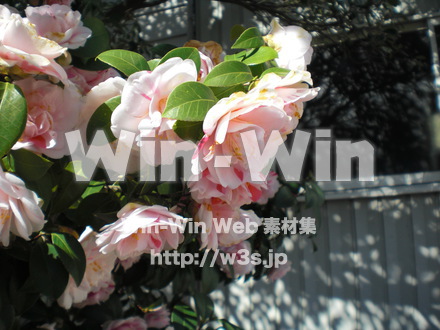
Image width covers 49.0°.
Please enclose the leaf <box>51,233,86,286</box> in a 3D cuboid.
[{"bbox_3d":[-0.180,0.112,0.570,0.038,0.068,0.014,-22,-10,-27],"label":"leaf"}]

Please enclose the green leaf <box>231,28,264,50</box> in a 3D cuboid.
[{"bbox_3d":[0.036,-0.162,0.620,0.047,0.029,0.013,-13,-38,-18],"label":"green leaf"}]

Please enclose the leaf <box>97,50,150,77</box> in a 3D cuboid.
[{"bbox_3d":[-0.113,-0.119,0.570,0.067,0.035,0.014,21,-42,-12],"label":"leaf"}]

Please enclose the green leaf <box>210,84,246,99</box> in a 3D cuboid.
[{"bbox_3d":[0.009,-0.089,0.590,0.058,0.013,0.032,-25,42,-18],"label":"green leaf"}]

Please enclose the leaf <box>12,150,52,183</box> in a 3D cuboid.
[{"bbox_3d":[-0.228,0.001,0.580,0.062,0.042,0.015,18,-37,6],"label":"leaf"}]

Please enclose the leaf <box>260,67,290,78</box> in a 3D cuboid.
[{"bbox_3d":[0.074,-0.118,0.630,0.055,0.034,0.015,-7,-49,-8],"label":"leaf"}]

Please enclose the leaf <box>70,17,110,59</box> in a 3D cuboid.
[{"bbox_3d":[-0.204,-0.196,0.750,0.050,0.075,0.015,34,-21,0],"label":"leaf"}]

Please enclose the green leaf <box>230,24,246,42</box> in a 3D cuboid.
[{"bbox_3d":[0.029,-0.181,0.680,0.045,0.034,0.013,30,-23,14],"label":"green leaf"}]

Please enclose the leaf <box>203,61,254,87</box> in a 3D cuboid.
[{"bbox_3d":[0.011,-0.110,0.580,0.060,0.034,0.014,-11,-38,-18],"label":"leaf"}]

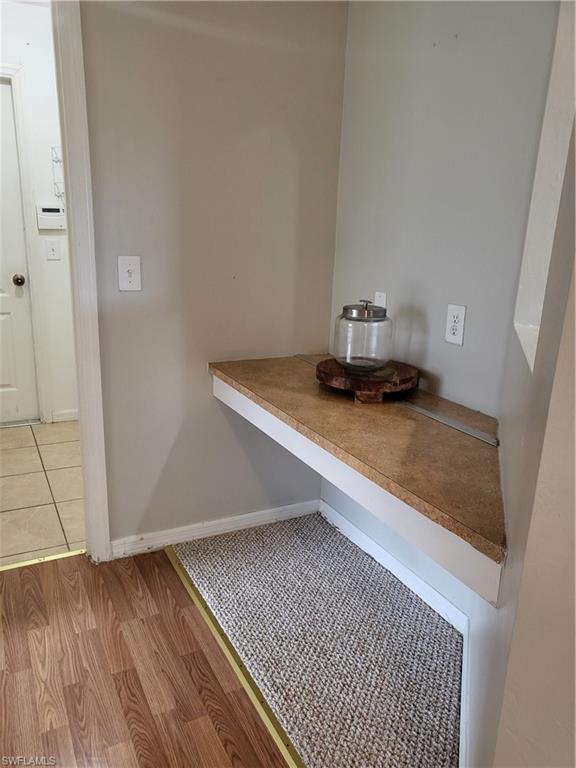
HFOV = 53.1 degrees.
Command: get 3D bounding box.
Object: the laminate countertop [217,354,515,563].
[{"bbox_3d":[0.281,0.100,1.764,0.547,0.039,1.467,-6,18,-28],"label":"laminate countertop"}]

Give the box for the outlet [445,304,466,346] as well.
[{"bbox_3d":[0.525,-0.186,1.819,0.010,0.120,0.075,-6,18,-28],"label":"outlet"}]

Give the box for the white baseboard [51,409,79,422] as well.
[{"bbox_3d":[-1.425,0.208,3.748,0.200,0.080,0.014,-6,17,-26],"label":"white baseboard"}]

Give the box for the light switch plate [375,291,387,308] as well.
[{"bbox_3d":[0.340,-0.279,2.151,0.010,0.116,0.068,-6,18,-28],"label":"light switch plate"}]

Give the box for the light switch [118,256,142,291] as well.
[{"bbox_3d":[-0.555,-0.387,2.031,0.075,0.120,0.010,-6,17,-26],"label":"light switch"}]

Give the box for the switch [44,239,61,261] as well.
[{"bbox_3d":[-1.407,-0.804,3.462,0.074,0.121,0.010,-6,17,-26],"label":"switch"}]

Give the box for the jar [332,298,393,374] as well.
[{"bbox_3d":[0.261,-0.169,1.958,0.197,0.228,0.197,2,15,-1],"label":"jar"}]

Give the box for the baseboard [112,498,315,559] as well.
[{"bbox_3d":[-0.268,0.606,2.473,0.956,0.070,0.014,-6,17,-26],"label":"baseboard"}]

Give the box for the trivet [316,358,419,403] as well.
[{"bbox_3d":[0.267,-0.018,1.978,0.340,0.073,0.340,2,15,-1],"label":"trivet"}]

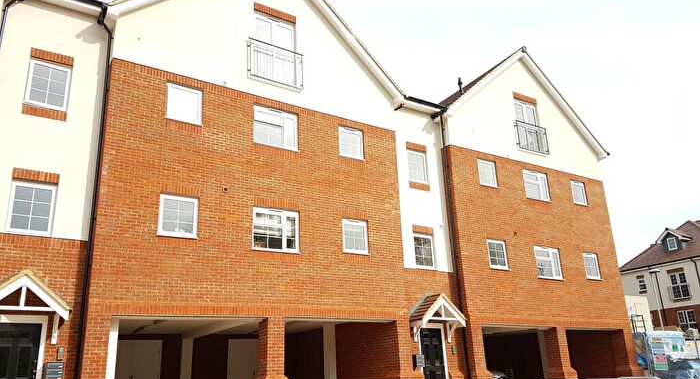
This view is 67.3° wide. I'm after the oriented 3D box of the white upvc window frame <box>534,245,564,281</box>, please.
[{"bbox_3d":[7.115,2.653,18.827,1.344,1.116,0.090,9,-21,-31],"label":"white upvc window frame"}]

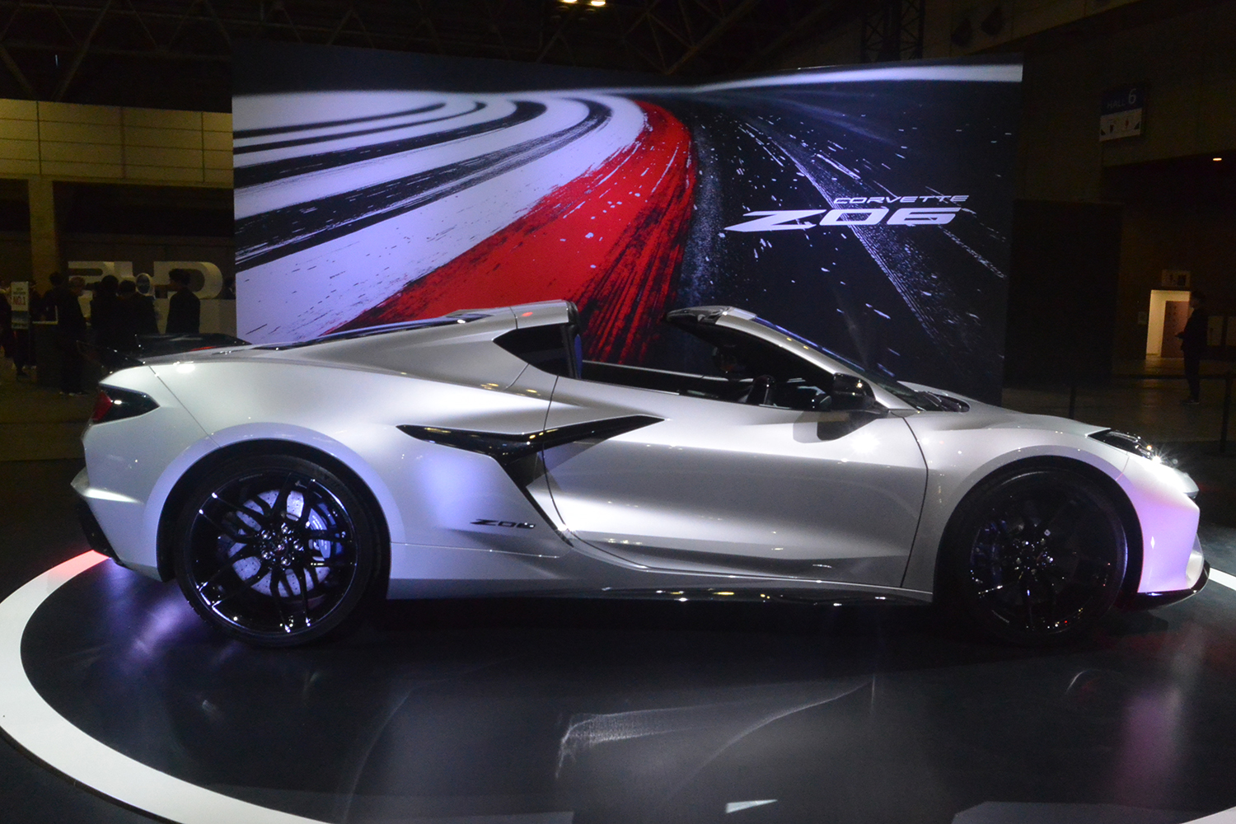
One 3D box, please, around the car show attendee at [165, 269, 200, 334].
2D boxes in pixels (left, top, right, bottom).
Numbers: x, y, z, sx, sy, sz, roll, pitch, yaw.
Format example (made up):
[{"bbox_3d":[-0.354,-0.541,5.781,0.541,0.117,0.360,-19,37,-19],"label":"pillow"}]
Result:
[{"bbox_3d":[-5.681,-1.006,14.398,0.460,1.720,0.310,-1,7,-17],"label":"car show attendee"}]

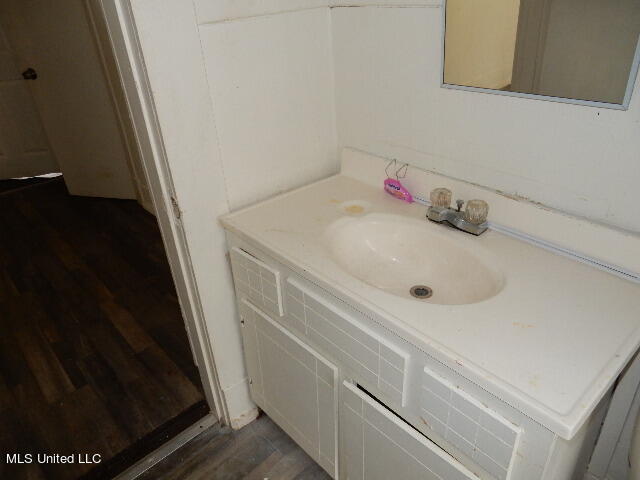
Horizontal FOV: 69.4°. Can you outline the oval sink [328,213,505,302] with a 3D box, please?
[{"bbox_3d":[0.202,0.092,1.101,0.313,0.147,0.462,-25,35,-34],"label":"oval sink"}]

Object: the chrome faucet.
[{"bbox_3d":[0.334,-0.067,1.151,0.106,0.071,0.153,-25,35,-34],"label":"chrome faucet"}]

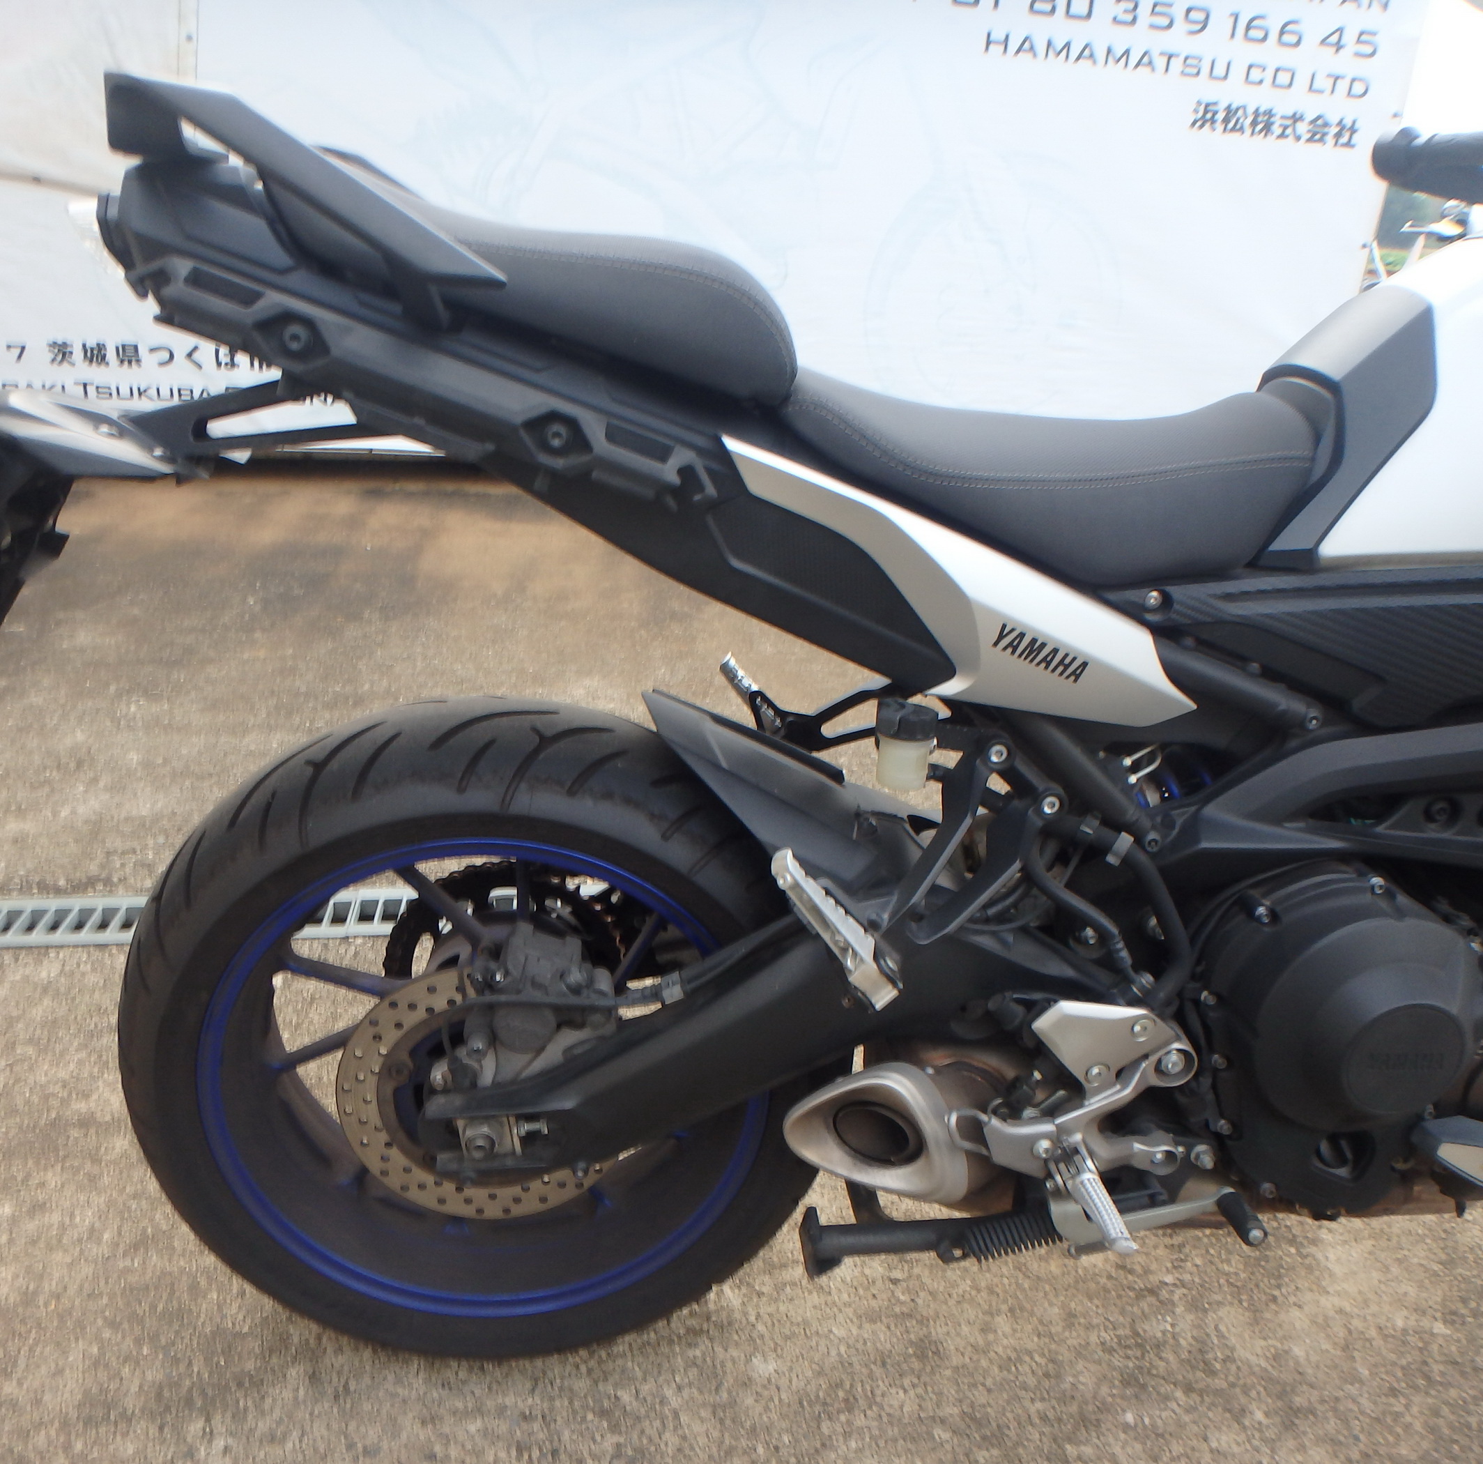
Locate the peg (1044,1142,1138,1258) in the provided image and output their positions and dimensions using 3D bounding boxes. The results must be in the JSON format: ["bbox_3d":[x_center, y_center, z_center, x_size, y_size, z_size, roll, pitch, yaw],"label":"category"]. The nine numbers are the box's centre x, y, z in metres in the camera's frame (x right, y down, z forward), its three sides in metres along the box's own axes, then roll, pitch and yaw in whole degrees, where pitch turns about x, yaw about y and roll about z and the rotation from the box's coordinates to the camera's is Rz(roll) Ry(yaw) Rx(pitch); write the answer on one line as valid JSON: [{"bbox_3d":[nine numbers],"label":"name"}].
[{"bbox_3d":[0.257,0.336,0.867,0.036,0.034,0.110,2,18,-6],"label":"peg"}]

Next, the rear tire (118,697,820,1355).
[{"bbox_3d":[-0.216,0.278,1.062,0.630,0.630,0.182,2,18,-6],"label":"rear tire"}]

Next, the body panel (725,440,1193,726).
[{"bbox_3d":[0.155,-0.103,0.832,0.345,0.186,0.060,2,18,-6],"label":"body panel"}]

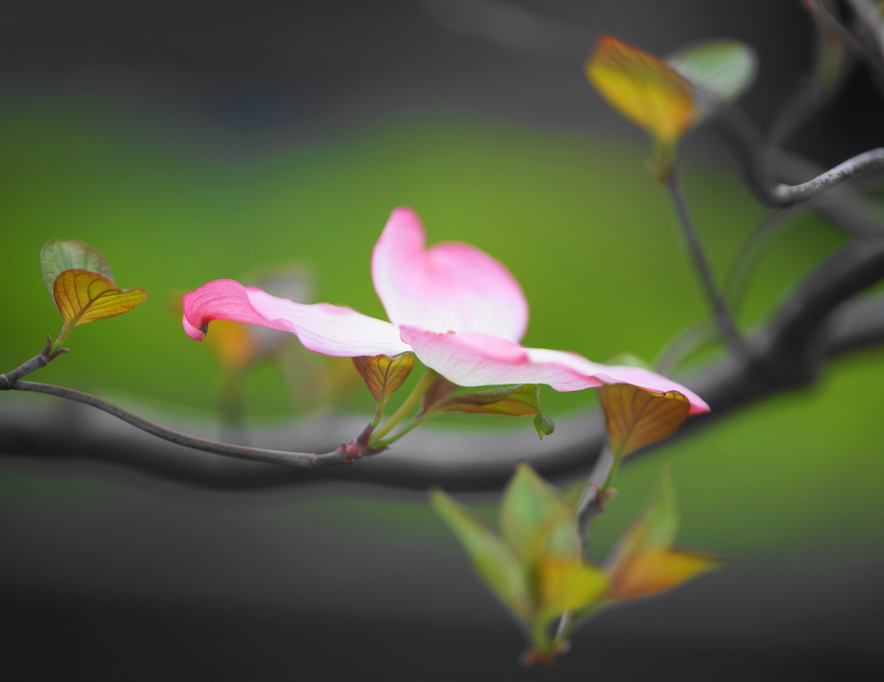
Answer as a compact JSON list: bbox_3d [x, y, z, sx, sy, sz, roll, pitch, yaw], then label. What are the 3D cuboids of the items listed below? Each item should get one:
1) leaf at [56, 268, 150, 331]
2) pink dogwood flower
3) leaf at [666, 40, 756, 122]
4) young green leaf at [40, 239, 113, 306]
[{"bbox_3d":[-0.061,-0.008,0.920,0.017,0.011,0.010,0,6,0],"label":"leaf"},{"bbox_3d":[0.002,-0.008,0.935,0.096,0.031,0.068,9,3,0],"label":"pink dogwood flower"},{"bbox_3d":[0.051,-0.049,0.975,0.021,0.014,0.008,-45,0,-6],"label":"leaf"},{"bbox_3d":[-0.067,-0.011,0.932,0.013,0.015,0.007,-6,-3,0],"label":"young green leaf"}]

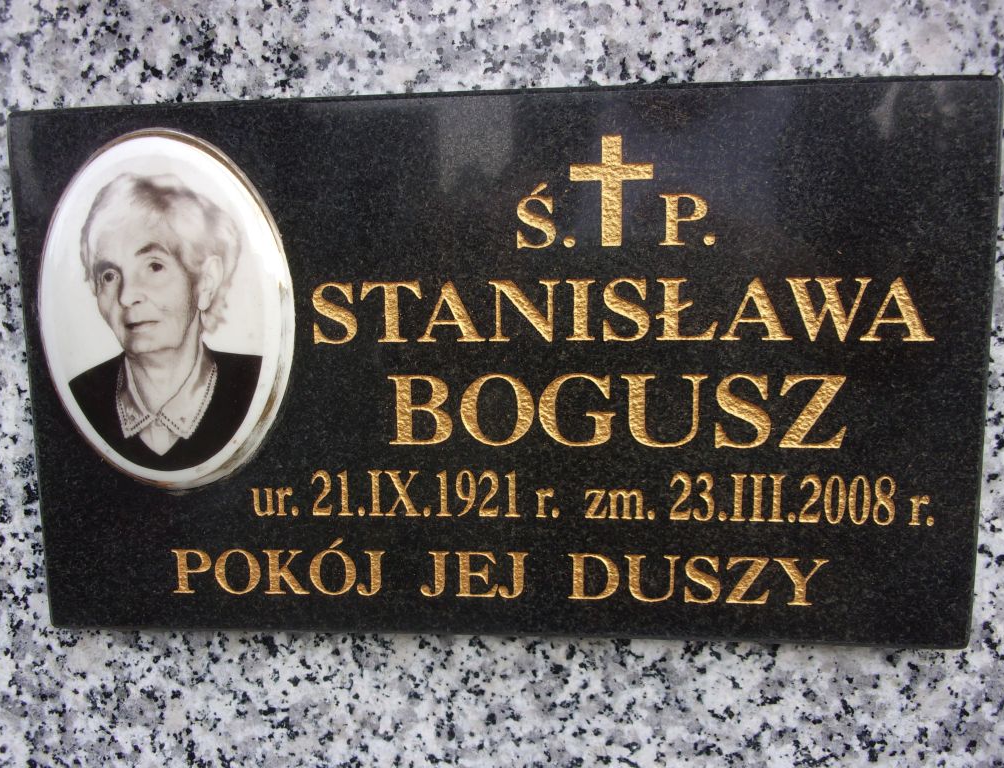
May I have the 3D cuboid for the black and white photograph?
[{"bbox_3d":[-0.142,-0.030,0.344,0.110,0.150,0.013,0,7,5],"label":"black and white photograph"}]

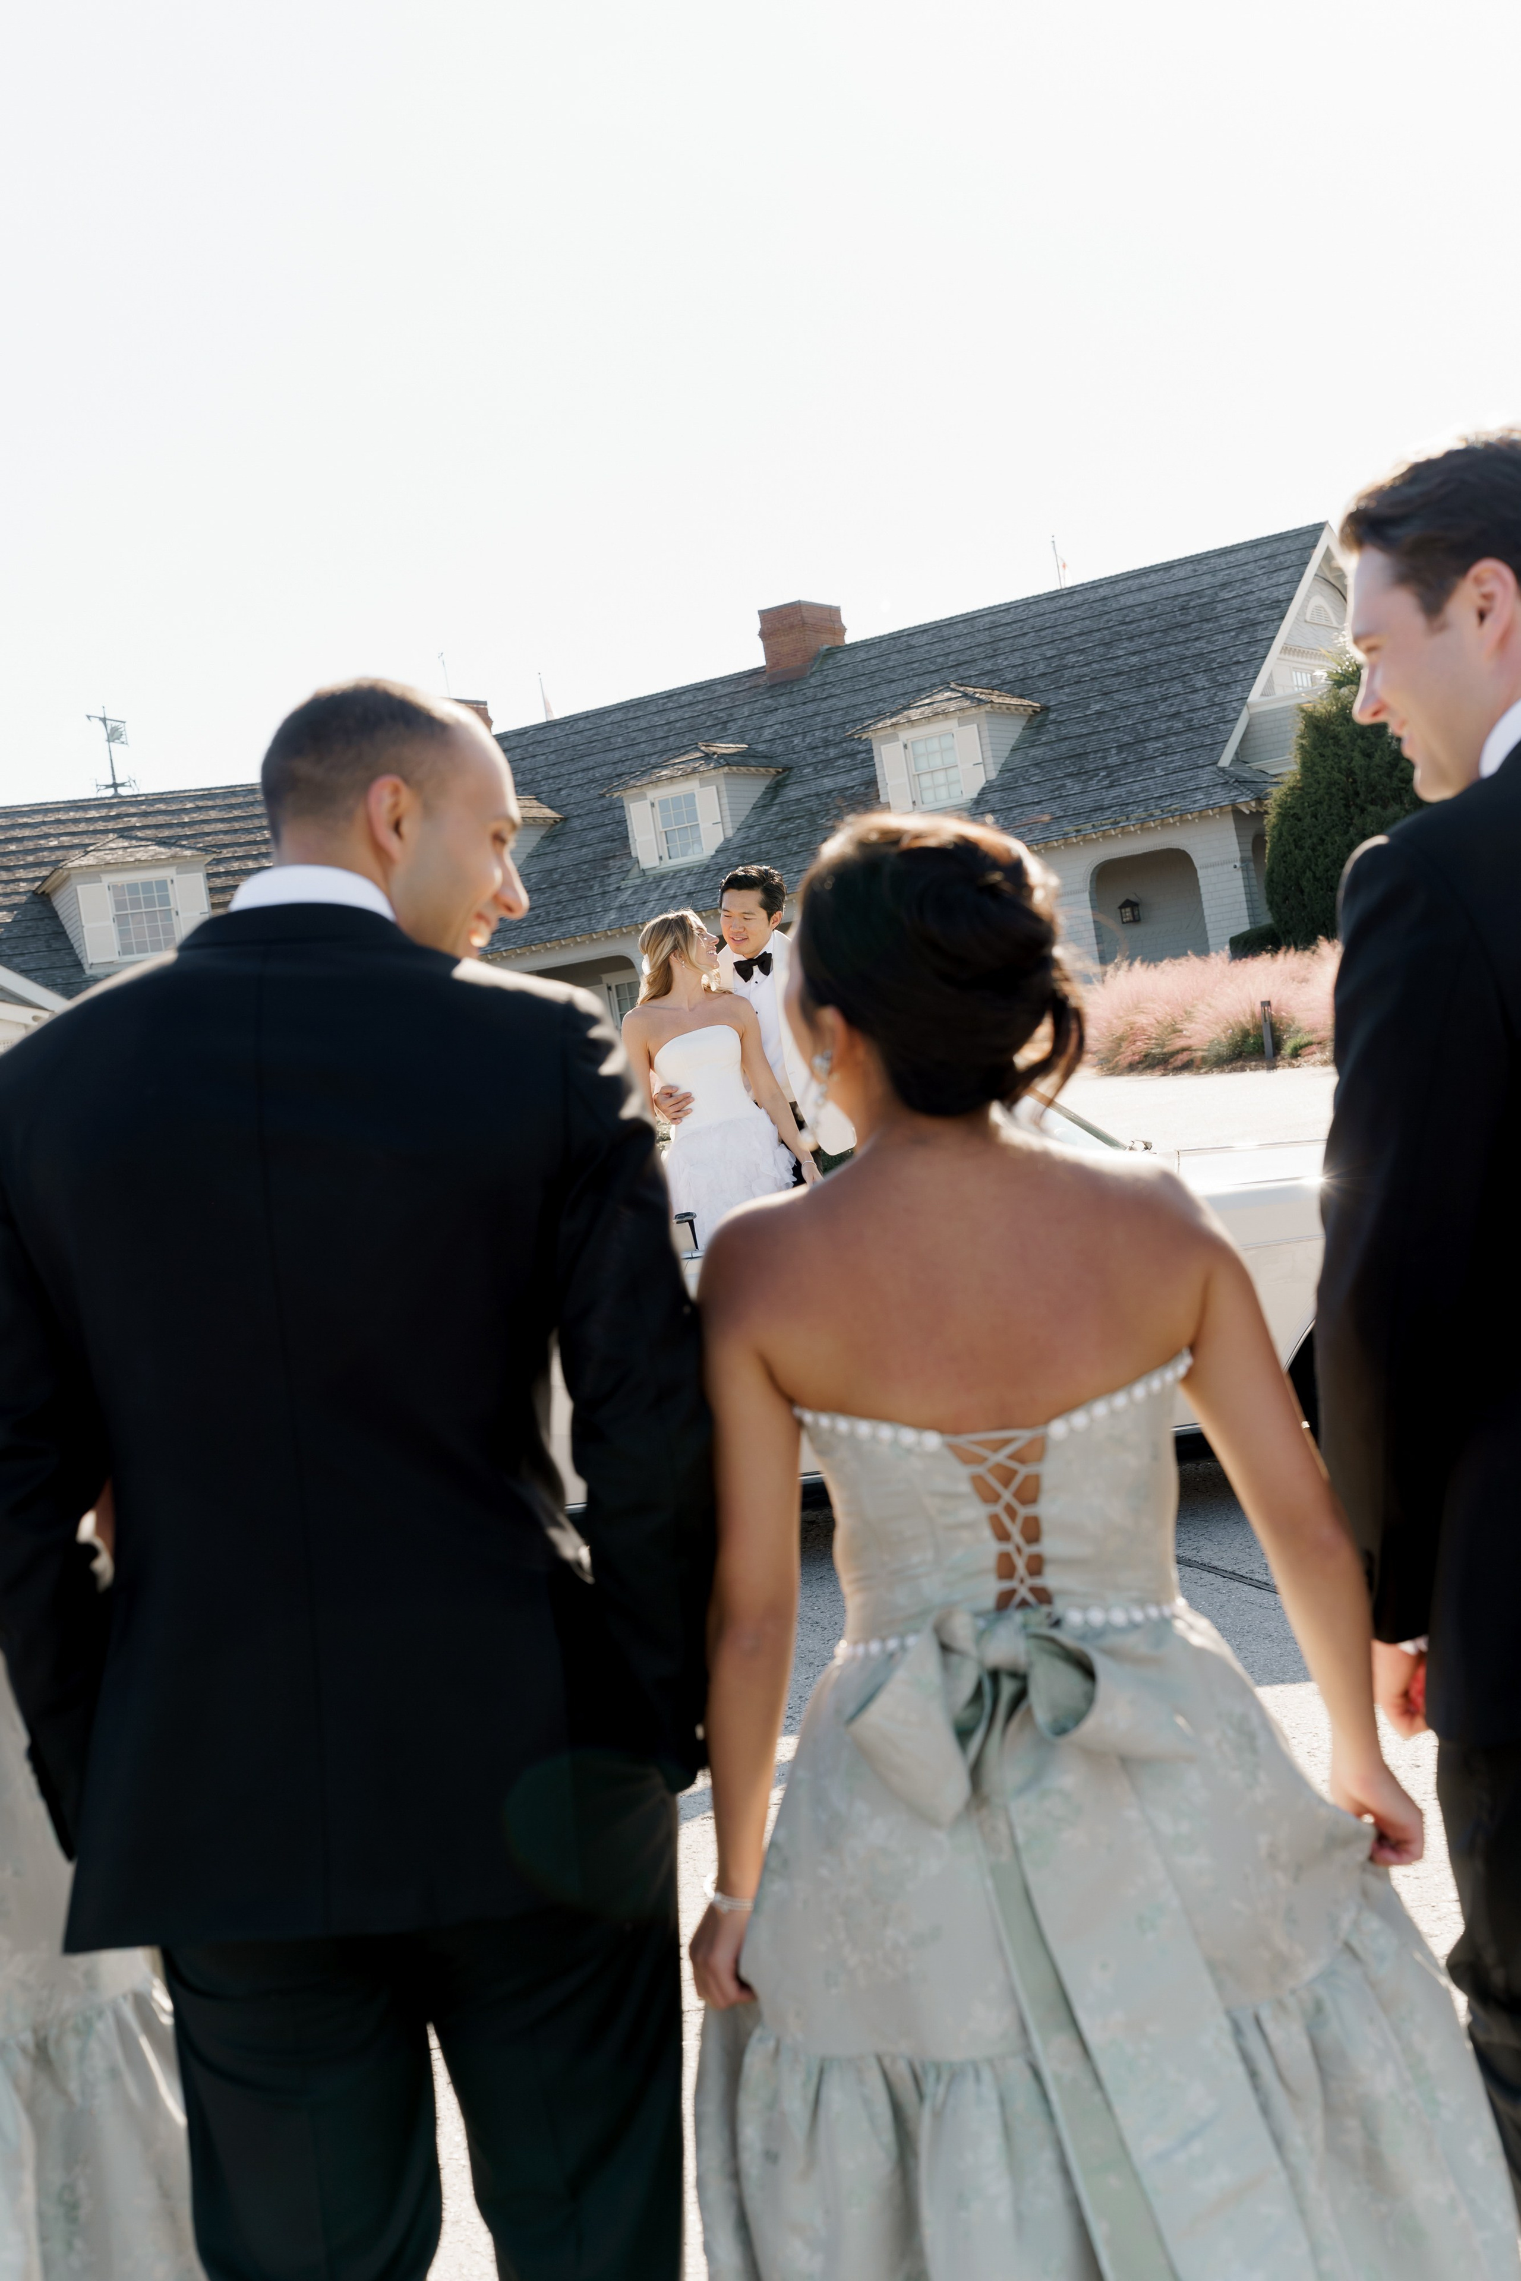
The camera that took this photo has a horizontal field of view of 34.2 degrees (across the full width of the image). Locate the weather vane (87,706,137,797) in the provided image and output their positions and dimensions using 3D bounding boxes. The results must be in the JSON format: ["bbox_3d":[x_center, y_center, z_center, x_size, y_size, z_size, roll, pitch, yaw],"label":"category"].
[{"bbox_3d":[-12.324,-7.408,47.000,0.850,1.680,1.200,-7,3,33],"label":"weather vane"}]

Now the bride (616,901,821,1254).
[{"bbox_3d":[-0.077,0.166,6.984,0.570,1.640,0.480,-9,2,-6],"label":"bride"}]

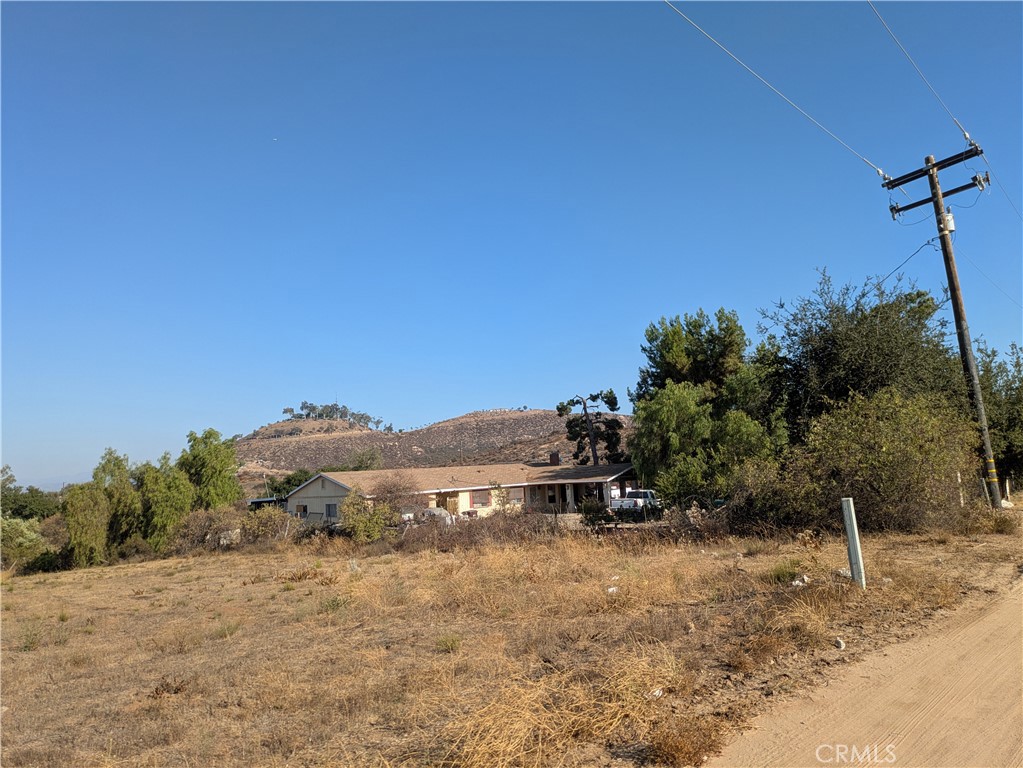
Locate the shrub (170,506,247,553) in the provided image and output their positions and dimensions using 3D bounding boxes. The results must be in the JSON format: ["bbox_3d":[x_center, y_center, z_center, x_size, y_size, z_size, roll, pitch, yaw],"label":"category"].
[{"bbox_3d":[-17.448,8.403,42.419,3.930,2.710,2.950,0,-7,-22],"label":"shrub"}]

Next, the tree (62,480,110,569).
[{"bbox_3d":[-23.587,7.782,41.018,2.380,4.600,2.380,1,-8,-30],"label":"tree"}]

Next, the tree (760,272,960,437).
[{"bbox_3d":[12.091,0.098,25.621,6.248,8.108,6.300,-5,-8,25],"label":"tree"}]

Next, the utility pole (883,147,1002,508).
[{"bbox_3d":[12.893,-1.643,21.092,2.550,10.269,0.650,-13,-9,42],"label":"utility pole"}]

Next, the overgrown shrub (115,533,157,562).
[{"bbox_3d":[-20.982,9.091,41.354,2.000,1.540,1.700,0,-7,-27],"label":"overgrown shrub"}]

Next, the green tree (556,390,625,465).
[{"bbox_3d":[7.255,5.844,66.729,6.110,10.570,6.110,-4,-7,6],"label":"green tree"}]

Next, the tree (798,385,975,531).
[{"bbox_3d":[9.065,1.714,17.887,4.056,3.222,4.000,-5,-8,26],"label":"tree"}]

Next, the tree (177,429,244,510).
[{"bbox_3d":[-17.798,5.710,43.703,3.726,6.163,4.200,1,-7,-22],"label":"tree"}]

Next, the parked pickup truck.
[{"bbox_3d":[9.068,8.070,49.308,2.000,1.940,5.850,-8,-9,39],"label":"parked pickup truck"}]

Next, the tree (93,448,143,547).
[{"bbox_3d":[-21.130,6.119,39.639,2.370,5.311,3.000,2,-8,-28],"label":"tree"}]

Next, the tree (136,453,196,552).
[{"bbox_3d":[-20.588,7.048,44.106,3.350,5.910,3.350,0,-7,-25],"label":"tree"}]

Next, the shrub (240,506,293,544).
[{"bbox_3d":[-11.113,6.370,33.526,2.240,1.788,2.300,0,-7,-18],"label":"shrub"}]

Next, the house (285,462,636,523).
[{"bbox_3d":[-2.303,8.039,54.178,16.900,4.300,22.000,-9,-9,44],"label":"house"}]

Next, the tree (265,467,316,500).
[{"bbox_3d":[-23.213,11.439,77.283,5.007,5.177,4.500,0,-7,-17],"label":"tree"}]

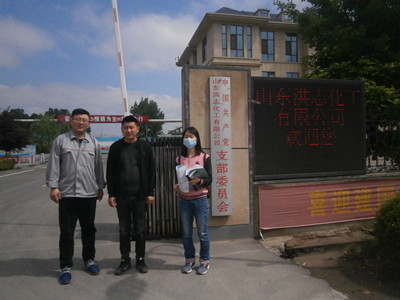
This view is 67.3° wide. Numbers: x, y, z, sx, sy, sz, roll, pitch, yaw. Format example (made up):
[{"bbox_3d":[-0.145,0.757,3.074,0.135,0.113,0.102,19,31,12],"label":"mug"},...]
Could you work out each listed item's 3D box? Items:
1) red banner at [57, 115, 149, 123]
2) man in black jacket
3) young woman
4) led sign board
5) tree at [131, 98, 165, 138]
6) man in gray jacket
[{"bbox_3d":[-8.396,-2.700,26.000,7.600,0.670,0.060,-1,1,-13],"label":"red banner"},{"bbox_3d":[-0.745,0.484,3.321,0.530,1.710,0.320,-1,1,-7],"label":"man in black jacket"},{"bbox_3d":[-0.072,0.542,3.313,0.430,1.575,0.360,-1,1,9],"label":"young woman"},{"bbox_3d":[1.749,-0.339,4.788,1.960,1.540,0.150,-1,1,-13],"label":"led sign board"},{"bbox_3d":[-6.680,-2.771,37.945,4.300,7.000,4.200,-1,1,-13],"label":"tree"},{"bbox_3d":[-1.298,0.460,3.187,0.600,1.780,0.420,-1,1,-14],"label":"man in gray jacket"}]

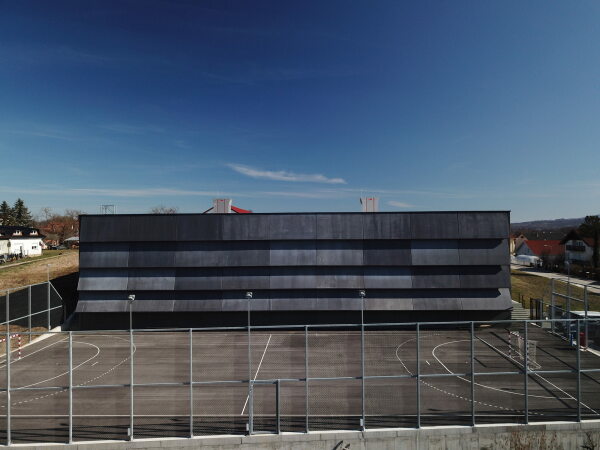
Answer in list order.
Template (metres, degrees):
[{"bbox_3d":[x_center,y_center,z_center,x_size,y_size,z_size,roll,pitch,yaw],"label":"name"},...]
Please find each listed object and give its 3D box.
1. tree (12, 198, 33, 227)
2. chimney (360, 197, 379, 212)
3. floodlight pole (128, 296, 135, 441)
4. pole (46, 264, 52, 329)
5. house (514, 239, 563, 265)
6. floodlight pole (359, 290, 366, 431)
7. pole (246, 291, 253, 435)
[{"bbox_3d":[-69.208,-0.373,112.000,5.800,12.500,5.800,-1,-1,0],"label":"tree"},{"bbox_3d":[8.790,-2.466,57.000,2.000,2.200,1.800,-1,-1,0],"label":"chimney"},{"bbox_3d":[-8.528,7.225,22.850,0.360,7.350,0.420,-1,-1,2],"label":"floodlight pole"},{"bbox_3d":[-25.425,7.469,45.800,0.420,6.800,0.420,-1,-1,23],"label":"pole"},{"bbox_3d":[57.300,6.400,105.000,9.800,5.800,9.200,-1,-1,0],"label":"house"},{"bbox_3d":[3.336,7.151,23.750,0.380,7.350,0.420,-1,-1,0],"label":"floodlight pole"},{"bbox_3d":[-2.632,7.160,23.400,0.360,7.350,0.420,-1,-1,0],"label":"pole"}]

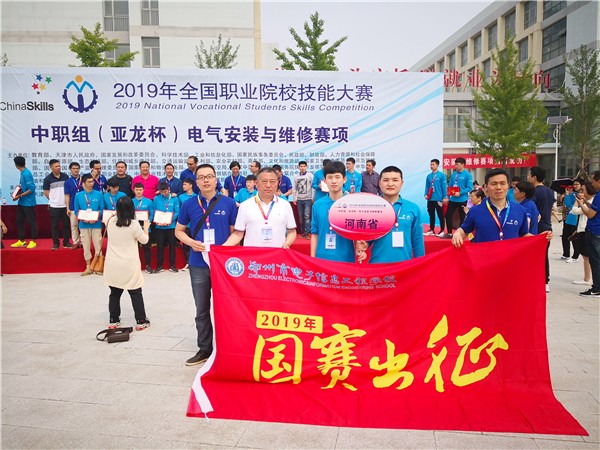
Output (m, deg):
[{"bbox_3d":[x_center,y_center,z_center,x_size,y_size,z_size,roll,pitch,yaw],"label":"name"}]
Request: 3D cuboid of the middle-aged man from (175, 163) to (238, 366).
[{"bbox_3d":[-0.790,0.343,4.049,0.540,1.734,0.450,-1,4,-3],"label":"middle-aged man"}]

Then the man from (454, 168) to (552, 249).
[{"bbox_3d":[1.608,0.383,3.776,0.720,1.674,0.450,1,5,16],"label":"man"}]

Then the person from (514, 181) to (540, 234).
[{"bbox_3d":[2.812,0.257,5.839,0.360,1.592,0.480,2,5,27],"label":"person"}]

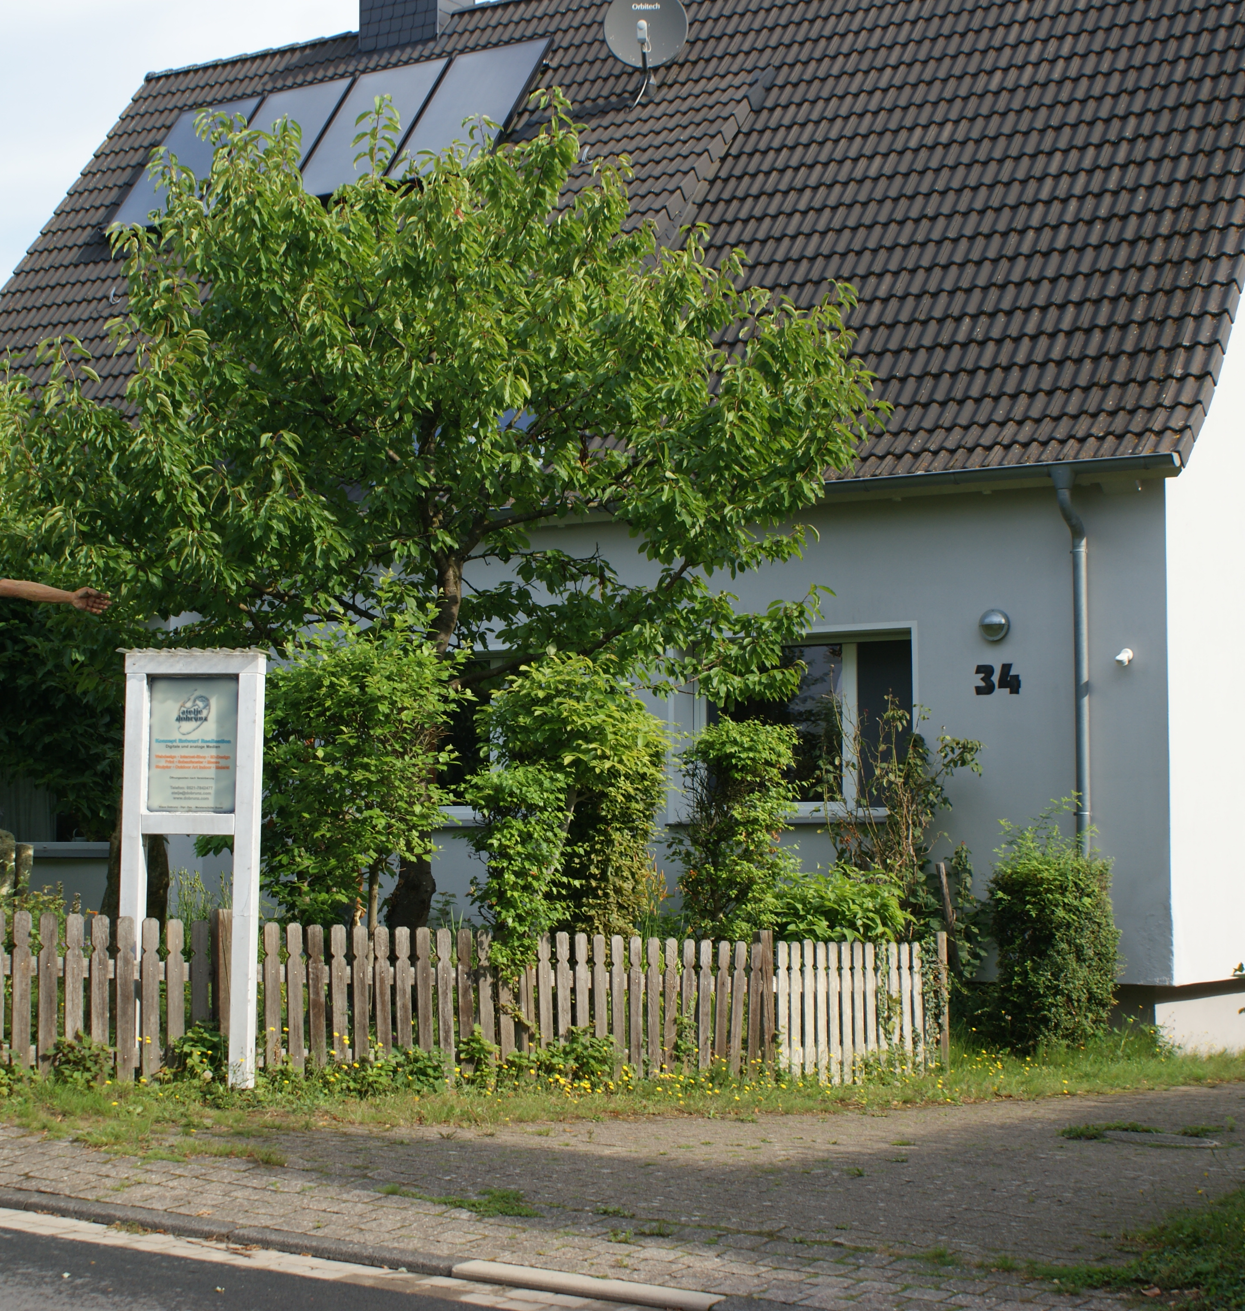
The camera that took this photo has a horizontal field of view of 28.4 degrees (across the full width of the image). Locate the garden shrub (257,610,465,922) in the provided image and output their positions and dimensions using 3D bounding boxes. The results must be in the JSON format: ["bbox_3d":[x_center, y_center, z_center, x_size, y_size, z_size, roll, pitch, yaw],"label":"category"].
[{"bbox_3d":[-1.638,1.088,15.070,1.341,2.693,1.200,0,-4,-6],"label":"garden shrub"}]

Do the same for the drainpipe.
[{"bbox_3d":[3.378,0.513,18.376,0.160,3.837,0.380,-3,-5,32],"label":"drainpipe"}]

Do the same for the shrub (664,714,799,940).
[{"bbox_3d":[0.749,1.546,16.467,0.887,2.256,0.850,0,-4,3],"label":"shrub"}]

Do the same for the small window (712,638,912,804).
[{"bbox_3d":[1.473,0.561,19.980,1.952,1.351,0.140,-3,-5,32],"label":"small window"}]

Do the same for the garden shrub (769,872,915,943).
[{"bbox_3d":[1.498,2.103,17.069,1.016,1.181,0.900,0,-4,5],"label":"garden shrub"}]

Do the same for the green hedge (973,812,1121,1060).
[{"bbox_3d":[3.053,2.037,17.713,0.880,1.755,0.780,-3,-5,32],"label":"green hedge"}]

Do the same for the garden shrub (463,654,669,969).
[{"bbox_3d":[-0.347,1.247,15.168,1.274,2.502,1.100,0,-4,-1],"label":"garden shrub"}]

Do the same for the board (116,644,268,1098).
[{"bbox_3d":[-2.285,1.130,13.067,0.760,2.331,0.140,-1,-4,9],"label":"board"}]

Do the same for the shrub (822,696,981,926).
[{"bbox_3d":[2.044,1.521,17.971,1.171,2.443,0.900,-1,-4,6],"label":"shrub"}]

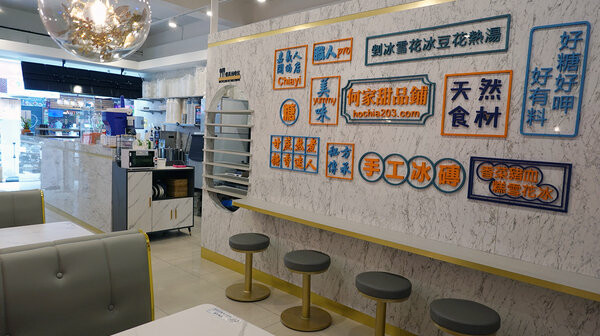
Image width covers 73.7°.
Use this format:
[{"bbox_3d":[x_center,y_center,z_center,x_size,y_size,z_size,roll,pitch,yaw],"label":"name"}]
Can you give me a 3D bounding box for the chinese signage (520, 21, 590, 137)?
[{"bbox_3d":[1.314,-0.454,2.073,0.259,0.571,0.030,7,6,42],"label":"chinese signage"}]

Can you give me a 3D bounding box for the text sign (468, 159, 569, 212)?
[{"bbox_3d":[1.187,0.081,2.206,0.503,0.250,0.030,7,6,42],"label":"text sign"}]

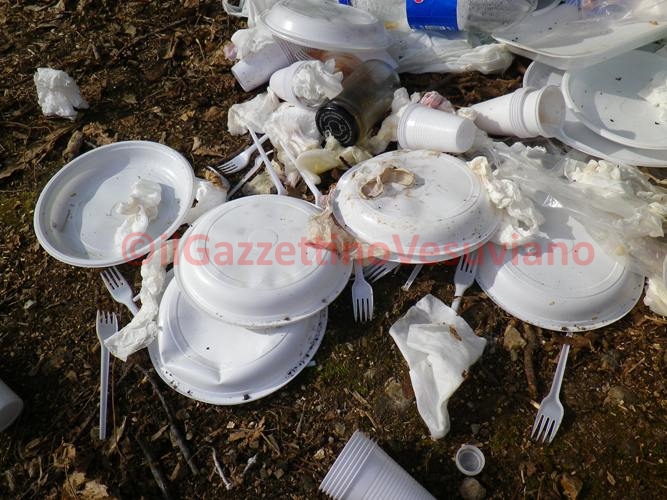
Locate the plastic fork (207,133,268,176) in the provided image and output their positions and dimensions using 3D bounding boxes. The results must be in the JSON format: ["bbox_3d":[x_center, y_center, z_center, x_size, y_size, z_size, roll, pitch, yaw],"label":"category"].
[{"bbox_3d":[-0.113,-0.166,0.830,0.026,0.012,0.160,33,59,22],"label":"plastic fork"}]

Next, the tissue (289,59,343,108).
[{"bbox_3d":[-0.029,-0.264,0.854,0.080,0.055,0.060,0,52,0],"label":"tissue"}]

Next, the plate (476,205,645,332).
[{"bbox_3d":[0.276,0.000,0.670,0.218,0.030,0.218,0,53,0],"label":"plate"}]

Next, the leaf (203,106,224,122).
[{"bbox_3d":[-0.196,-0.221,0.881,0.036,0.014,0.026,0,52,0],"label":"leaf"}]

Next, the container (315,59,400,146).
[{"bbox_3d":[0.040,-0.229,0.838,0.076,0.076,0.128,27,58,19],"label":"container"}]

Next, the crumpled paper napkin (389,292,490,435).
[{"bbox_3d":[0.117,0.120,0.594,0.110,0.027,0.170,0,51,0],"label":"crumpled paper napkin"}]

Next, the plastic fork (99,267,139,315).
[{"bbox_3d":[-0.231,0.074,0.636,0.026,0.015,0.168,-32,58,-23],"label":"plastic fork"}]

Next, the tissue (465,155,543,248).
[{"bbox_3d":[0.226,-0.063,0.713,0.065,0.045,0.130,-14,54,-10],"label":"tissue"}]

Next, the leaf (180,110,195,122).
[{"bbox_3d":[-0.238,-0.218,0.879,0.022,0.008,0.024,0,51,0],"label":"leaf"}]

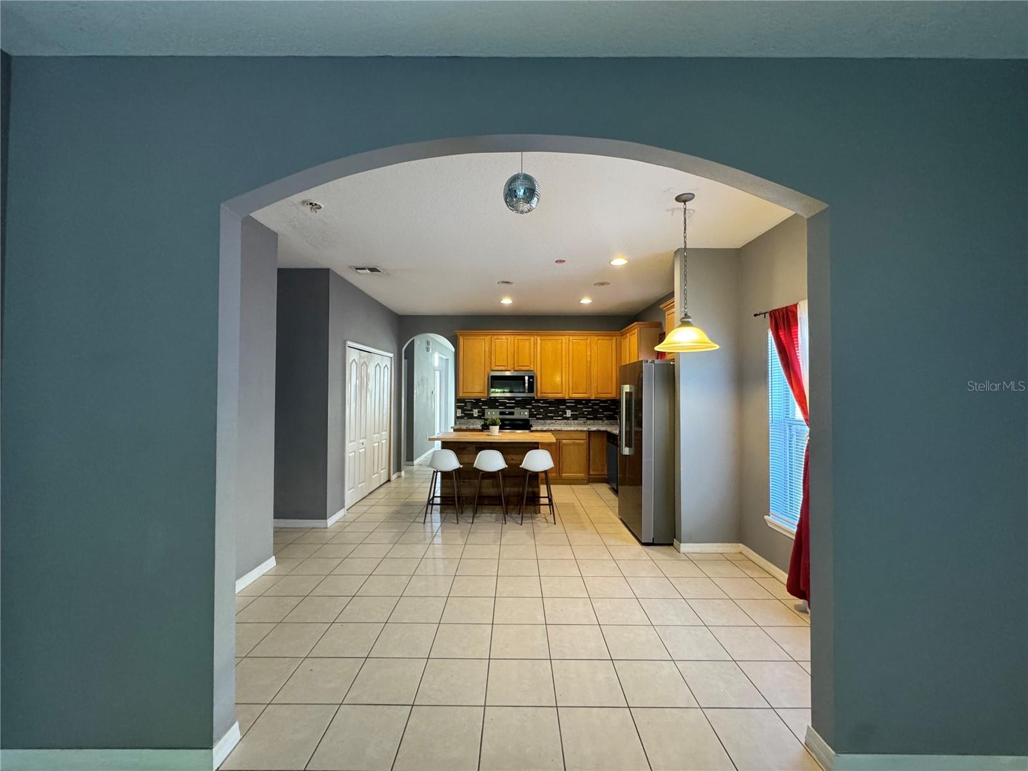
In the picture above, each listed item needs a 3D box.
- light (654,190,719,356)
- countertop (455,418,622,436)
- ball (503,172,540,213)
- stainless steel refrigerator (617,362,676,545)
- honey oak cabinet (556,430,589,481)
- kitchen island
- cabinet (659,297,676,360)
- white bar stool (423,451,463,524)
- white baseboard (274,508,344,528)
[{"bbox_3d":[1.183,-0.768,2.859,0.440,1.057,0.440,0,-1,0],"label":"light"},{"bbox_3d":[0.573,0.627,6.074,3.076,0.140,2.028,0,-1,0],"label":"countertop"},{"bbox_3d":[0.043,-1.052,2.266,0.200,0.205,0.200,0,-1,0],"label":"ball"},{"bbox_3d":[1.622,0.656,4.498,0.845,1.788,0.913,0,-1,0],"label":"stainless steel refrigerator"},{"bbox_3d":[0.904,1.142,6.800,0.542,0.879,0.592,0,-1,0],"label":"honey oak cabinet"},{"bbox_3d":[-0.260,1.094,5.266,1.520,0.916,0.727,0,-1,0],"label":"kitchen island"},{"bbox_3d":[1.930,-0.599,4.460,0.412,0.635,0.889,0,-1,0],"label":"cabinet"},{"bbox_3d":[-0.798,1.127,4.816,0.406,0.832,0.433,0,-1,0],"label":"white bar stool"},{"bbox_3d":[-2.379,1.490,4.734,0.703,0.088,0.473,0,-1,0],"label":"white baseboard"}]

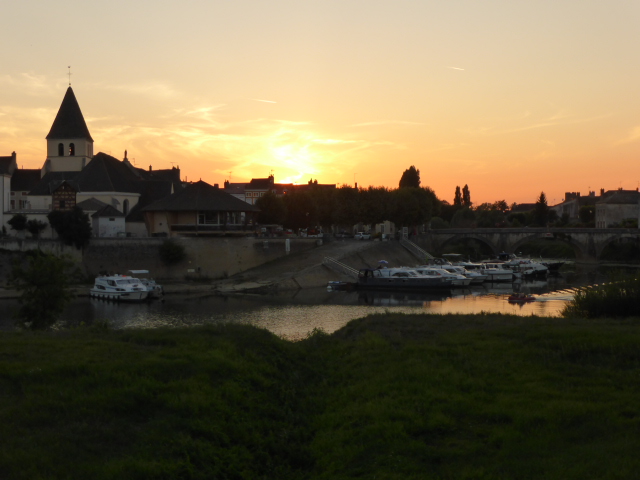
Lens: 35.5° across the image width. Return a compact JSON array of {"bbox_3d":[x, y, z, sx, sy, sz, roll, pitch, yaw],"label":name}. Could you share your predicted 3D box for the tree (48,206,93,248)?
[{"bbox_3d":[-33.872,-1.650,135.000,5.900,5.700,5.400,0,1,-14],"label":"tree"}]

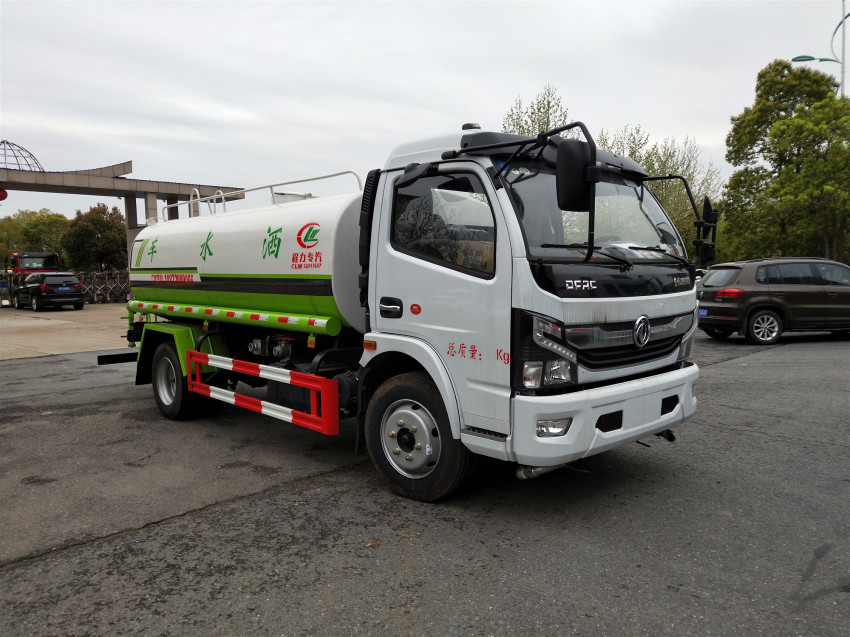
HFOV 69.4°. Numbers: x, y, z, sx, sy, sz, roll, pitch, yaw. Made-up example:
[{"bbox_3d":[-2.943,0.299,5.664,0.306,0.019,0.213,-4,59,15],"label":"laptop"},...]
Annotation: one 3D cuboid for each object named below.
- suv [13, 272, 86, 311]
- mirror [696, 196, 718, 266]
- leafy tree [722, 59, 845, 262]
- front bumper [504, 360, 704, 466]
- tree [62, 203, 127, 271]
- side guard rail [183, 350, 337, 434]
[{"bbox_3d":[-18.503,-1.320,30.000,1.930,1.760,4.850,-4,5,-44],"label":"suv"},{"bbox_3d":[1.996,-0.612,4.345,0.140,0.490,0.190,2,4,25],"label":"mirror"},{"bbox_3d":[14.103,-5.220,24.333,4.442,9.918,4.442,2,4,30],"label":"leafy tree"},{"bbox_3d":[1.206,0.536,3.726,1.948,0.385,0.247,-4,5,-44],"label":"front bumper"},{"bbox_3d":[-23.620,-4.892,44.231,4.330,6.865,4.330,-2,4,-28],"label":"tree"},{"bbox_3d":[-1.338,0.517,4.751,0.123,0.366,2.128,-4,5,-44],"label":"side guard rail"}]

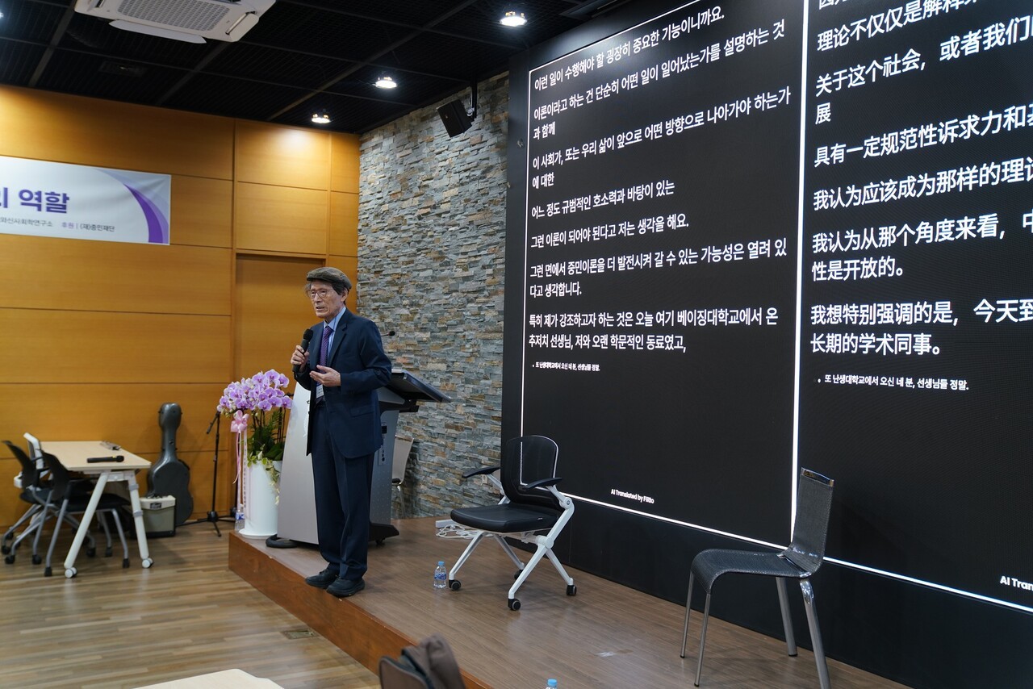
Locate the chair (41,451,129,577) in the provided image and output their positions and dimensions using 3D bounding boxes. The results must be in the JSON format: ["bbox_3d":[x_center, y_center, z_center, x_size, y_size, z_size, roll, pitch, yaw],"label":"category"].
[{"bbox_3d":[-2.990,1.120,6.894,0.600,0.800,0.500,1,0,-32],"label":"chair"}]

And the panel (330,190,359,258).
[{"bbox_3d":[-1.607,-1.122,9.392,0.290,0.595,0.030,1,0,-32],"label":"panel"}]

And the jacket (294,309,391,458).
[{"bbox_3d":[-0.945,0.212,5.460,0.510,0.810,0.360,1,0,41],"label":"jacket"}]

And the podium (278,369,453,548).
[{"bbox_3d":[-1.034,0.747,6.771,0.660,1.150,0.920,1,0,35],"label":"podium"}]

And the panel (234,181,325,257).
[{"bbox_3d":[-2.112,-1.133,9.081,0.840,0.595,0.030,1,0,-32],"label":"panel"}]

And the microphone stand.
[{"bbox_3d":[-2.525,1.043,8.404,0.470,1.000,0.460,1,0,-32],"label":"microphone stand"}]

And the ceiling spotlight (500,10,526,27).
[{"bbox_3d":[-0.017,-1.912,5.883,0.150,0.070,0.150,1,0,-1],"label":"ceiling spotlight"}]

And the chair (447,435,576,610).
[{"bbox_3d":[-0.013,0.921,5.397,0.560,0.850,0.570,1,0,-40],"label":"chair"}]

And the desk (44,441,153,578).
[{"bbox_3d":[-3.192,1.162,7.402,0.580,0.730,1.730,1,0,-32],"label":"desk"}]

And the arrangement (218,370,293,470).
[{"bbox_3d":[-1.800,0.520,6.930,0.490,0.670,0.430,1,0,34],"label":"arrangement"}]

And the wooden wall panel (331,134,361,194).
[{"bbox_3d":[-1.595,-1.690,9.392,0.290,0.550,0.030,1,0,-32],"label":"wooden wall panel"}]

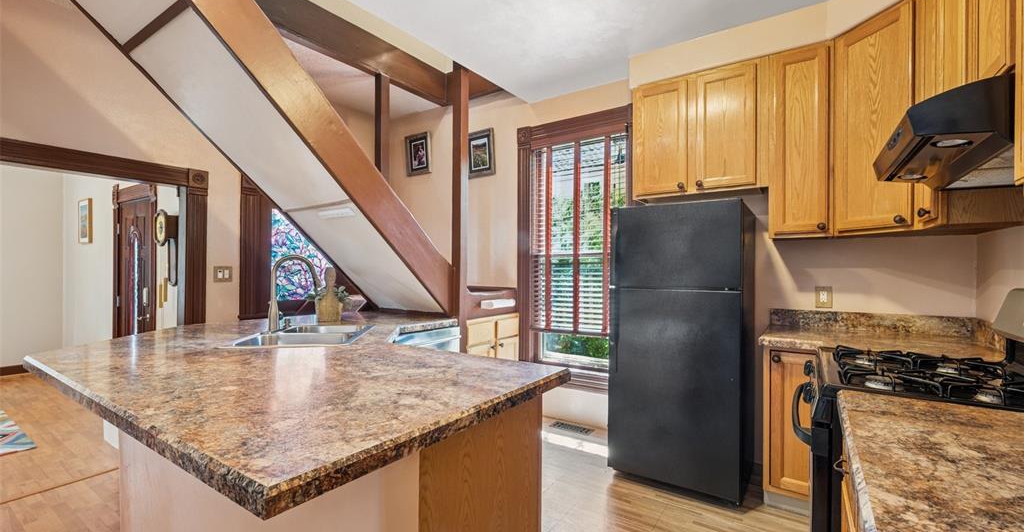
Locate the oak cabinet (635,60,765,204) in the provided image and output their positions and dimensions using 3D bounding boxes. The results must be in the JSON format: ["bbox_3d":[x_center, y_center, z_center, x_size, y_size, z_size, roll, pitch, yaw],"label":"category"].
[{"bbox_3d":[1.244,-0.838,2.846,0.776,0.764,0.325,0,-1,34],"label":"oak cabinet"}]

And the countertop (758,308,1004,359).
[{"bbox_3d":[1.816,0.345,2.171,0.935,0.146,0.780,0,-1,34],"label":"countertop"}]

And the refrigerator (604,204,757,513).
[{"bbox_3d":[1.084,0.468,2.703,0.735,1.645,0.700,0,-1,34],"label":"refrigerator"}]

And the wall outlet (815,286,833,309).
[{"bbox_3d":[1.894,0.191,2.587,0.077,0.120,0.009,0,-1,34],"label":"wall outlet"}]

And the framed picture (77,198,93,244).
[{"bbox_3d":[-4.864,-0.506,4.861,0.450,0.490,0.040,0,-1,34],"label":"framed picture"}]

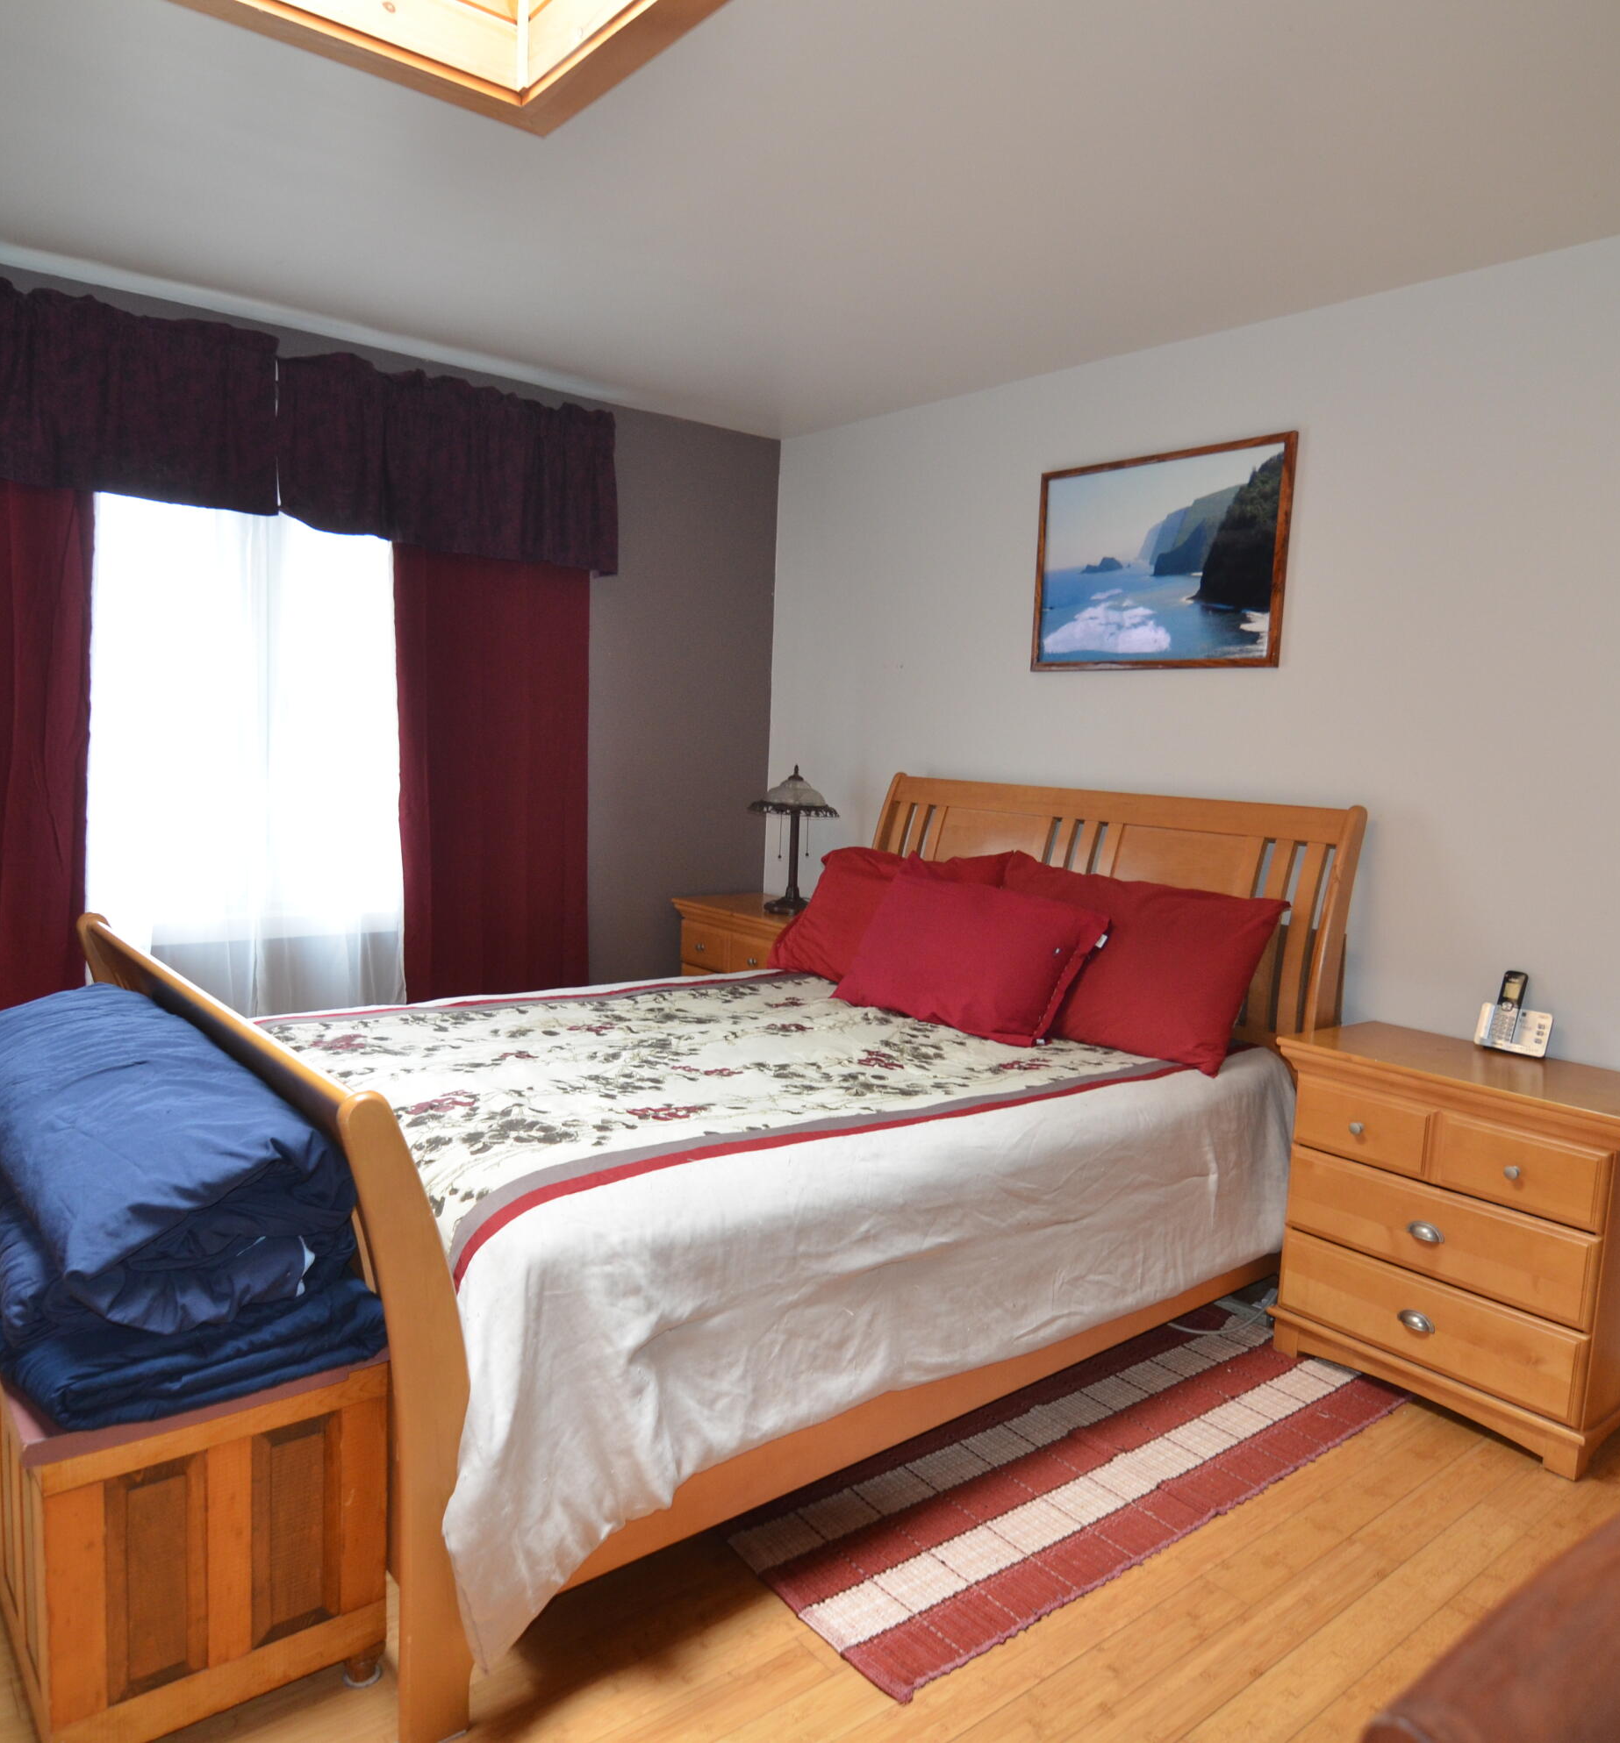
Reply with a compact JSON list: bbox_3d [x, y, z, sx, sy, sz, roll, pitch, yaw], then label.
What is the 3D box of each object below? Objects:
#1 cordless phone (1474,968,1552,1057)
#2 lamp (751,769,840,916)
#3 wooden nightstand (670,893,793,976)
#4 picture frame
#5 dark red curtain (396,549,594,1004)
[{"bbox_3d":[1.530,0.317,2.540,0.100,0.175,0.140,-3,8,-41],"label":"cordless phone"},{"bbox_3d":[-0.054,-0.102,4.125,0.320,0.530,0.320,2,6,0],"label":"lamp"},{"bbox_3d":[-0.135,0.482,4.202,0.430,0.700,0.700,-3,8,-41],"label":"wooden nightstand"},{"bbox_3d":[0.943,-0.850,3.215,0.030,0.580,0.785,-3,8,-41],"label":"picture frame"},{"bbox_3d":[-1.018,-0.279,3.844,0.650,2.120,0.100,-2,7,-36],"label":"dark red curtain"}]

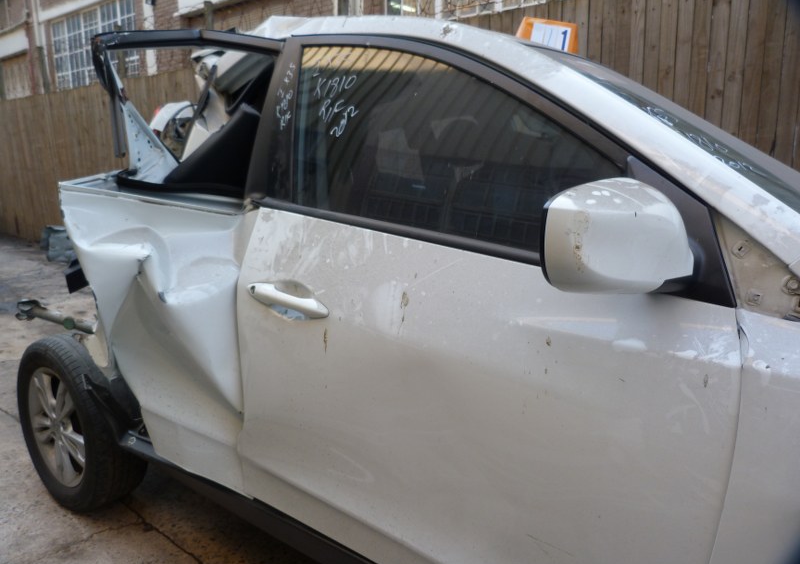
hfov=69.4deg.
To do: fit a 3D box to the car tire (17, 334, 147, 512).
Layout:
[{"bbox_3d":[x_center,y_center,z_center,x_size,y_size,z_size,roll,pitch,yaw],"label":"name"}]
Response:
[{"bbox_3d":[-1.246,0.538,2.265,0.690,0.690,0.222,7,13,36],"label":"car tire"}]

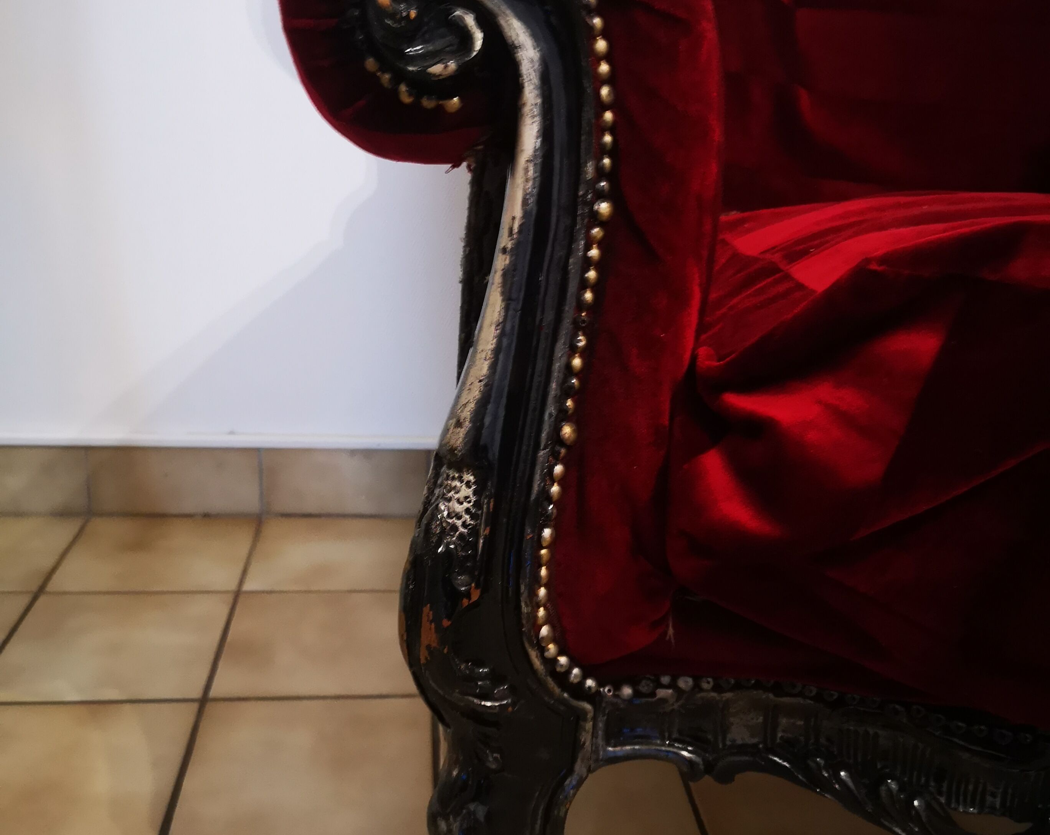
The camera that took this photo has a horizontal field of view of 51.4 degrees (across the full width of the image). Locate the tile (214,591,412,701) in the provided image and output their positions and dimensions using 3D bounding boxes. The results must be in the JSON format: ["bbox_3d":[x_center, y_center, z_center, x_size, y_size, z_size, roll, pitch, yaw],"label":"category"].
[{"bbox_3d":[-0.194,0.226,1.084,0.199,0.010,0.199,1,19,-6],"label":"tile"}]

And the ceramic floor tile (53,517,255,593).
[{"bbox_3d":[-0.417,0.157,1.251,0.199,0.010,0.193,1,19,-6],"label":"ceramic floor tile"}]

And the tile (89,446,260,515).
[{"bbox_3d":[-0.427,0.076,1.331,0.202,0.086,0.010,1,19,-6],"label":"tile"}]

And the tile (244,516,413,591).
[{"bbox_3d":[-0.214,0.161,1.273,0.199,0.010,0.193,1,19,-6],"label":"tile"}]

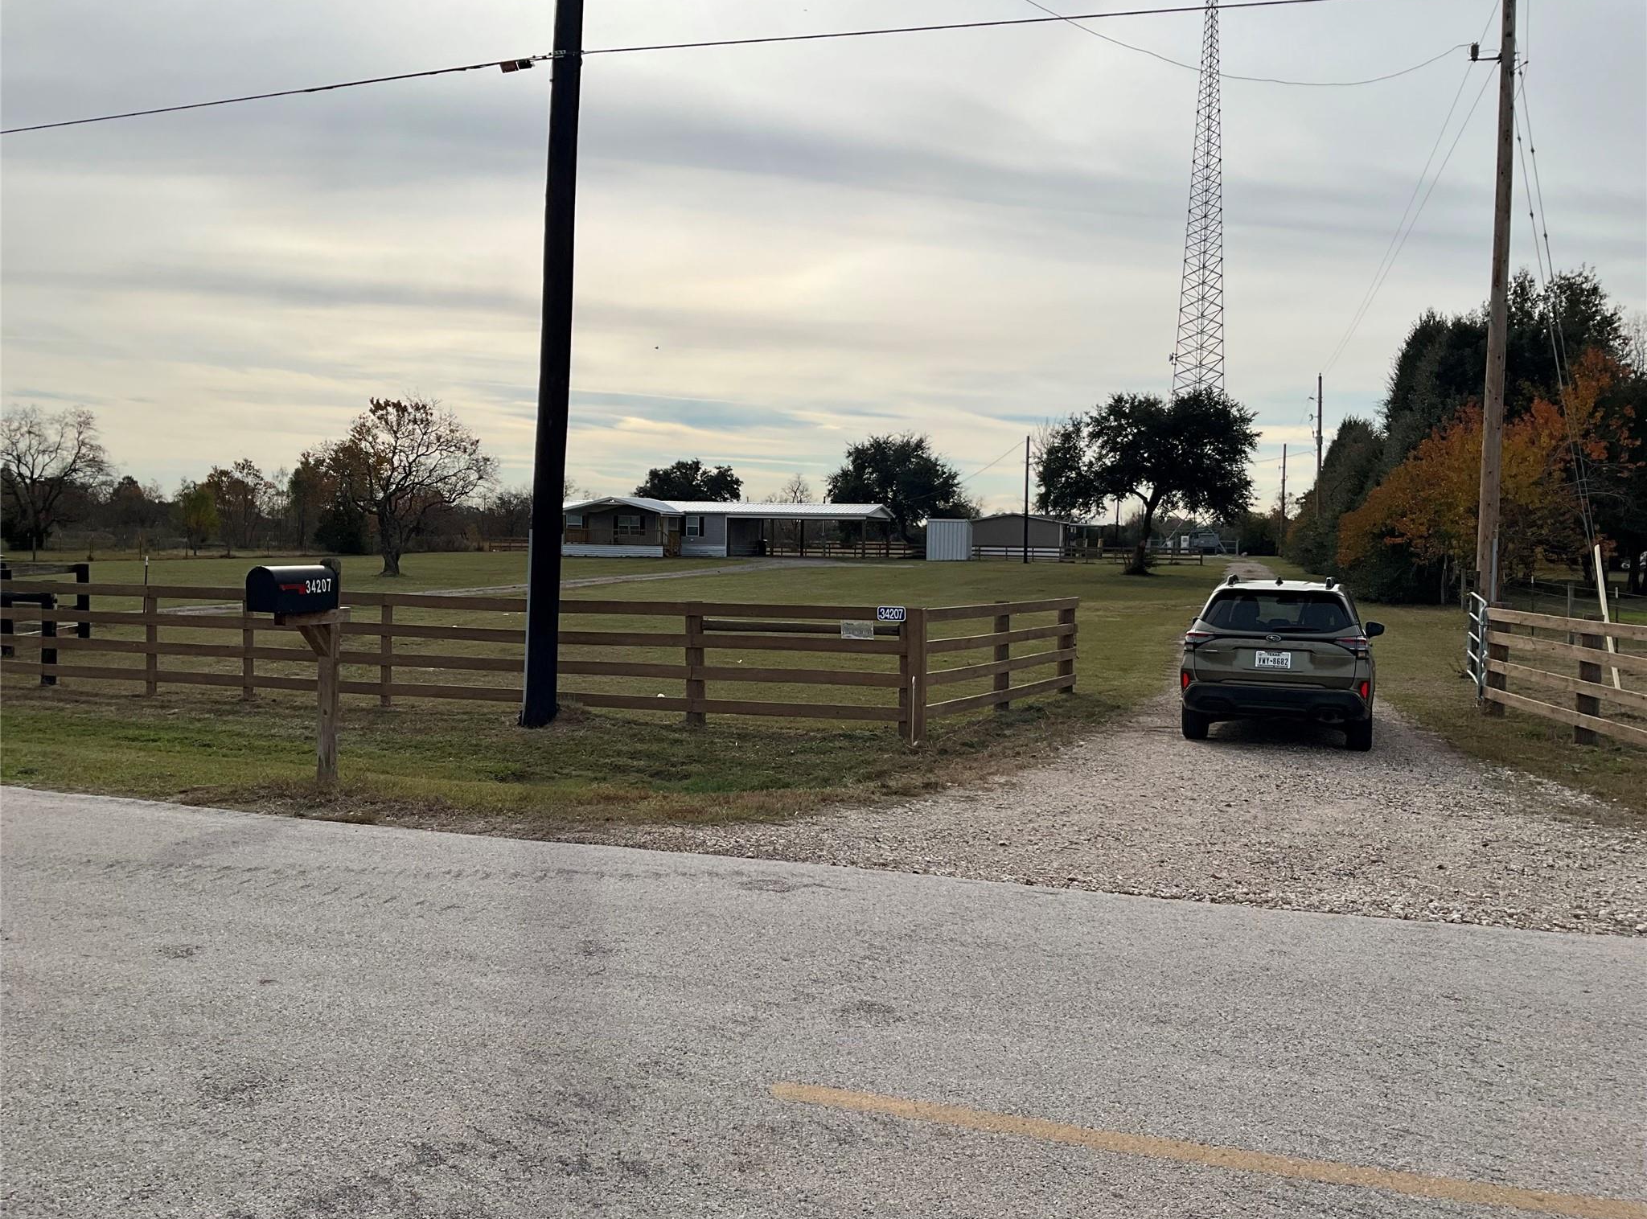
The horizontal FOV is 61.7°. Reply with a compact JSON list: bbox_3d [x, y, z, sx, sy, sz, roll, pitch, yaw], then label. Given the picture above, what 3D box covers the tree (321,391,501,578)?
[{"bbox_3d":[-16.593,-4.975,55.000,7.000,7.100,6.600,1,3,0],"label":"tree"}]

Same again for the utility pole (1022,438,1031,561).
[{"bbox_3d":[16.287,-8.781,110.271,0.280,10.150,0.280,1,3,0],"label":"utility pole"}]

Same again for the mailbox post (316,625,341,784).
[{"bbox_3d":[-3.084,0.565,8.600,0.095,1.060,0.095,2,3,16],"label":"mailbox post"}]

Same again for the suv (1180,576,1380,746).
[{"bbox_3d":[5.100,0.456,15.300,1.860,1.710,4.650,2,3,21],"label":"suv"}]

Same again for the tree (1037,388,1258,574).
[{"bbox_3d":[17.825,-7.088,76.000,11.800,9.900,11.000,1,3,0],"label":"tree"}]

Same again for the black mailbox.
[{"bbox_3d":[-3.356,-0.134,8.745,0.223,0.284,0.563,2,3,21],"label":"black mailbox"}]

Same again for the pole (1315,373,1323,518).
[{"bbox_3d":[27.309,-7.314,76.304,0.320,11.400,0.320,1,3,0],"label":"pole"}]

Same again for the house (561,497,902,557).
[{"bbox_3d":[-7.463,-6.035,101.532,23.900,4.300,9.500,2,3,16],"label":"house"}]

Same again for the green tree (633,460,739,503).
[{"bbox_3d":[-13.846,-10.368,140.259,10.800,9.700,10.500,1,3,0],"label":"green tree"}]

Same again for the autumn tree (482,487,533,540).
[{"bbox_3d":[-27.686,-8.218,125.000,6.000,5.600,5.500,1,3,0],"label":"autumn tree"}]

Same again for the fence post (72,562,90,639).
[{"bbox_3d":[-11.378,-0.109,21.200,0.145,1.200,0.145,2,3,16],"label":"fence post"}]

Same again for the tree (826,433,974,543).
[{"bbox_3d":[7.655,-11.886,142.331,14.600,12.400,14.000,1,3,0],"label":"tree"}]

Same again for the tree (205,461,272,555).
[{"bbox_3d":[-40.405,-7.015,95.181,4.700,6.800,4.700,1,3,0],"label":"tree"}]

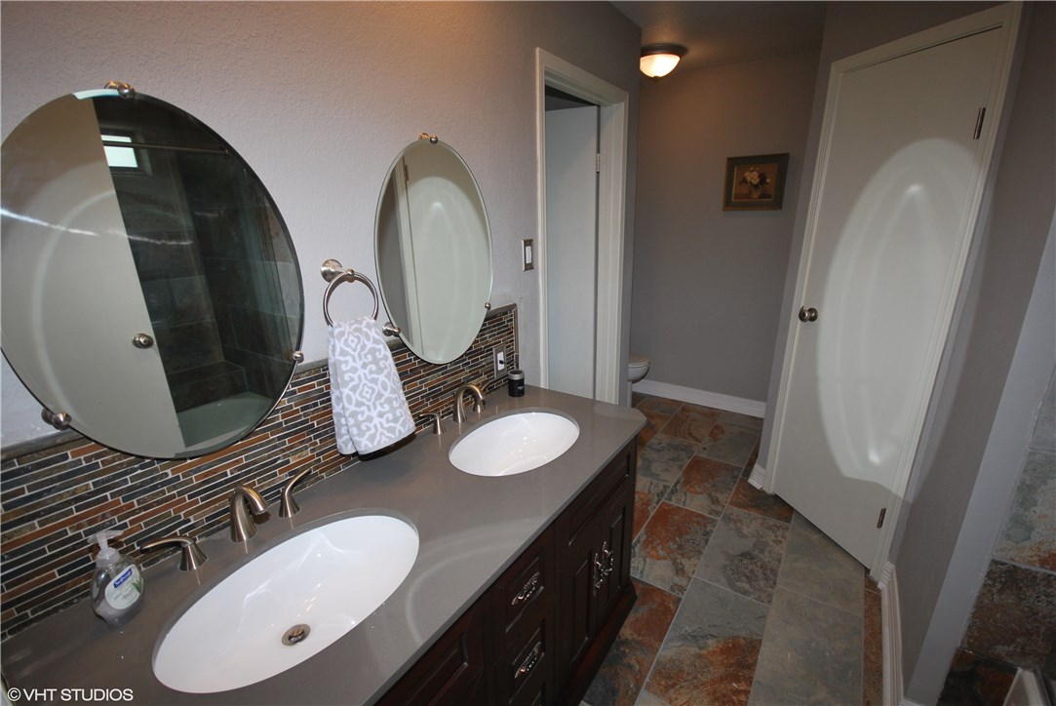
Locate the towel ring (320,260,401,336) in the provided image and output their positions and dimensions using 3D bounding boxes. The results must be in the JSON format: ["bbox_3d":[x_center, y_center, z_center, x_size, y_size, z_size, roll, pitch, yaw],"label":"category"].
[{"bbox_3d":[-0.453,-0.137,1.085,0.090,0.180,0.153,10,20,34],"label":"towel ring"}]

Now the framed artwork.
[{"bbox_3d":[1.541,-1.153,3.001,0.370,0.349,0.025,10,20,34],"label":"framed artwork"}]

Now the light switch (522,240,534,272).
[{"bbox_3d":[0.005,-0.389,1.750,0.012,0.118,0.074,10,20,34],"label":"light switch"}]

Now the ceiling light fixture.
[{"bbox_3d":[0.783,-1.737,2.674,0.345,0.135,0.345,10,20,34],"label":"ceiling light fixture"}]

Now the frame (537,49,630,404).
[{"bbox_3d":[0.256,-0.214,2.254,0.140,2.103,0.825,10,20,34],"label":"frame"}]

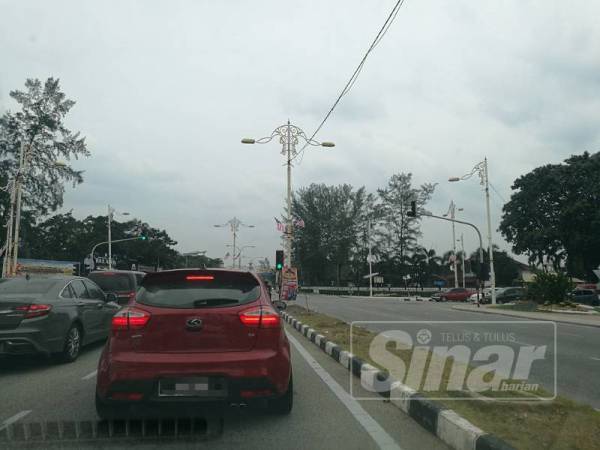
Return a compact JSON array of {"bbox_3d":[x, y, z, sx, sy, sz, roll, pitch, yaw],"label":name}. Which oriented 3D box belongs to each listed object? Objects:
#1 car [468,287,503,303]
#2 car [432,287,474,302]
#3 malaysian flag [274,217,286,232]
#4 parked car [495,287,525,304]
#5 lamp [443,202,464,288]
[{"bbox_3d":[18.451,6.613,44.381,4.200,1.470,1.700,1,-8,-9],"label":"car"},{"bbox_3d":[15.818,6.991,47.029,4.250,1.450,1.700,1,-8,-9],"label":"car"},{"bbox_3d":[-1.156,-0.030,27.744,0.700,0.920,0.300,1,-8,-6],"label":"malaysian flag"},{"bbox_3d":[19.913,6.217,41.637,4.400,1.500,1.750,1,-8,-9],"label":"parked car"},{"bbox_3d":[17.645,2.884,53.257,0.600,11.300,5.400,1,-8,-6],"label":"lamp"}]

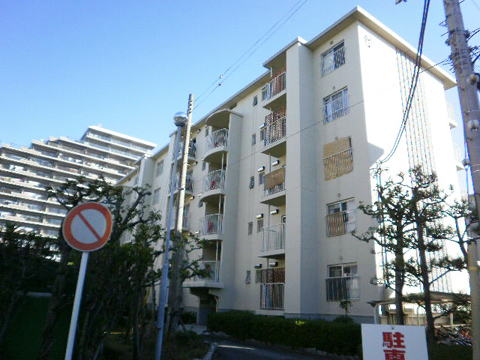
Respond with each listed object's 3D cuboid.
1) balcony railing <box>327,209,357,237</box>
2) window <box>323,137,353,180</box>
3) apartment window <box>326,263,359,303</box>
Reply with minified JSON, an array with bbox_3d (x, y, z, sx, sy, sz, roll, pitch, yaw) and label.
[{"bbox_3d":[4.220,1.830,15.005,0.200,0.900,1.570,15,-22,-33],"label":"balcony railing"},{"bbox_3d":[4.366,-0.900,15.959,0.240,1.630,1.560,15,-22,-33],"label":"window"},{"bbox_3d":[4.032,4.008,14.158,0.160,1.370,1.500,16,-23,-33],"label":"apartment window"}]

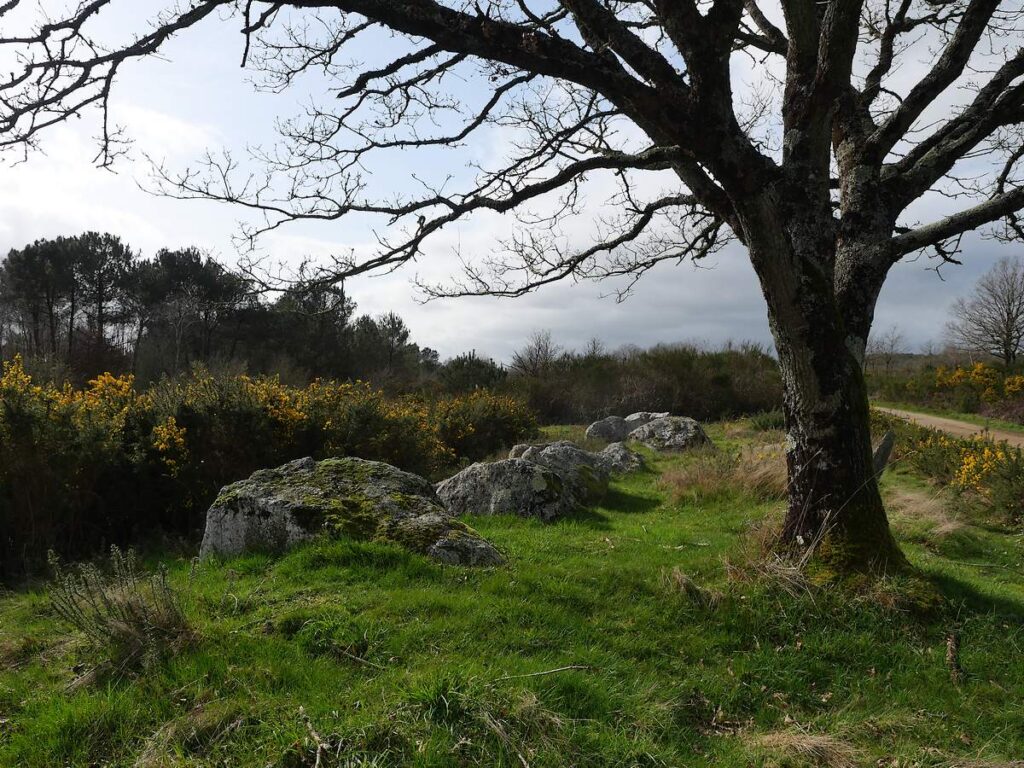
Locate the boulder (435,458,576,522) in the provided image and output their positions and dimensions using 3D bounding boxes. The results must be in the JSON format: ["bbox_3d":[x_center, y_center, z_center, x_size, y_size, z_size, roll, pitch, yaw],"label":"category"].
[{"bbox_3d":[-0.109,1.168,8.170,1.620,0.660,1.100,0,1,8],"label":"boulder"}]

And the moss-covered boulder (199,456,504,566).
[{"bbox_3d":[-1.445,1.123,6.619,2.650,0.820,1.400,0,1,6],"label":"moss-covered boulder"}]

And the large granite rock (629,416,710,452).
[{"bbox_3d":[3.284,1.029,14.919,1.750,0.720,1.250,0,1,0],"label":"large granite rock"}]

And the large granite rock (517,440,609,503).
[{"bbox_3d":[0.629,1.084,9.619,1.350,0.720,1.350,0,1,0],"label":"large granite rock"}]

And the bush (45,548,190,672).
[{"bbox_3d":[-2.228,1.254,4.071,0.760,0.640,0.640,0,1,0],"label":"bush"}]

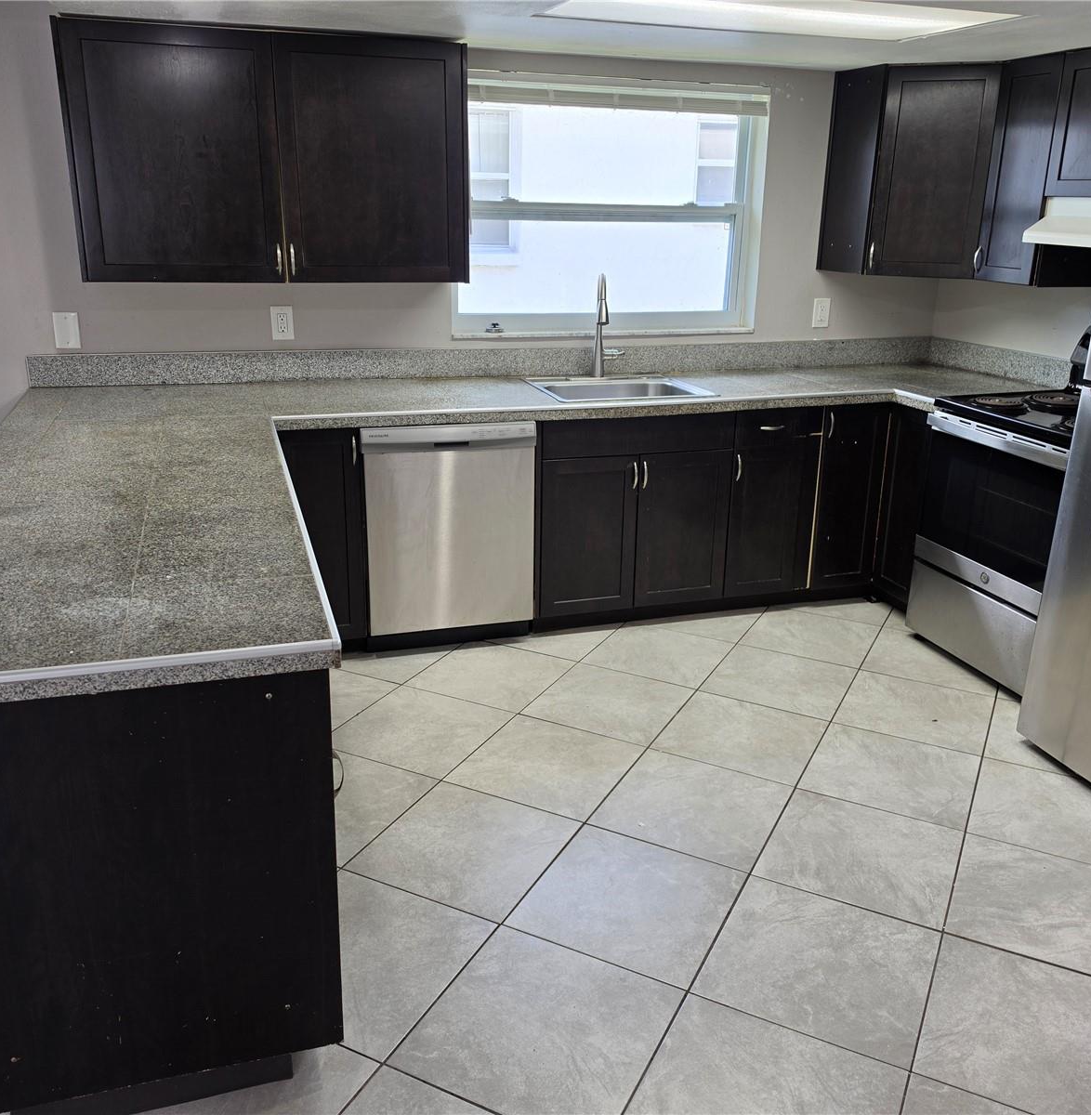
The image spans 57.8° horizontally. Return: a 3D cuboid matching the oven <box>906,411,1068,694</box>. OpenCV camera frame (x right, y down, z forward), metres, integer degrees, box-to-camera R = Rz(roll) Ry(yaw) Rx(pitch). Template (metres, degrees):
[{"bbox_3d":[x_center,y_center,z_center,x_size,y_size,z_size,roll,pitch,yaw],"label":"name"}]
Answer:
[{"bbox_3d":[1.806,-0.036,3.494,0.662,0.869,0.762,-5,20,-17],"label":"oven"}]

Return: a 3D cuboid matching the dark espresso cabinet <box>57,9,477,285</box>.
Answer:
[{"bbox_3d":[-0.911,-1.337,3.350,1.248,0.752,0.325,-5,20,-17],"label":"dark espresso cabinet"}]

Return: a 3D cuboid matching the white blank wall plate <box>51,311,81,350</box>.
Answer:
[{"bbox_3d":[-1.688,-0.801,3.486,0.078,0.121,0.008,-5,20,-17],"label":"white blank wall plate"}]

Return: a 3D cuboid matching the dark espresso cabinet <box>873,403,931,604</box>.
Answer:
[{"bbox_3d":[1.705,-0.191,3.993,0.621,0.849,0.293,-5,20,-17],"label":"dark espresso cabinet"}]

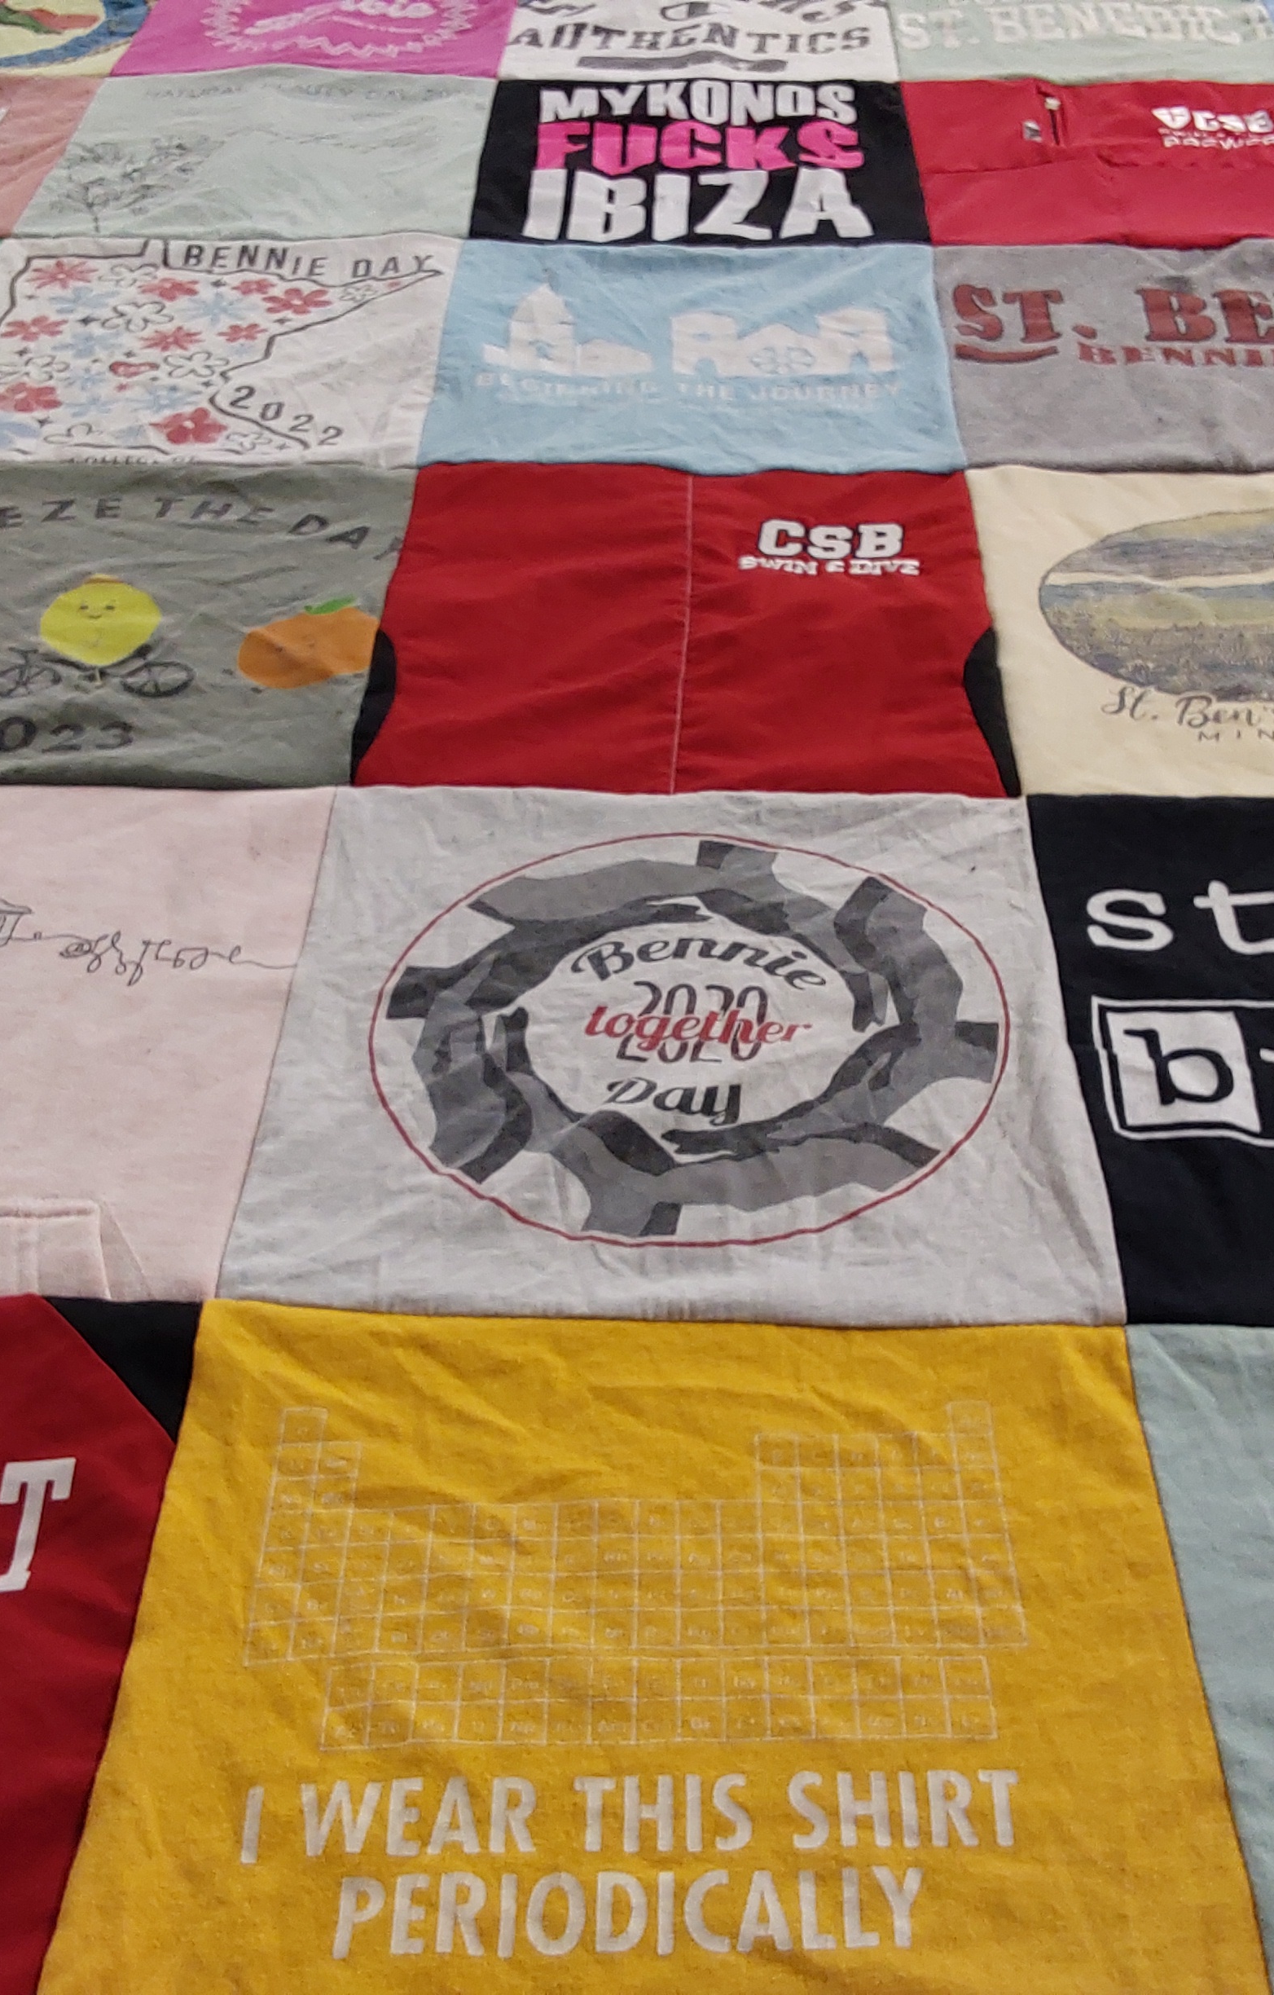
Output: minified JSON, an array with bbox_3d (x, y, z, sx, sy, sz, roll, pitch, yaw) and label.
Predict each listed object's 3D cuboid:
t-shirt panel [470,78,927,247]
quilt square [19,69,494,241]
[{"bbox_3d":[0.048,-0.653,1.669,0.338,0.020,0.351,1,41,2],"label":"t-shirt panel"},{"bbox_3d":[-0.285,-0.660,1.681,0.335,0.020,0.354,1,41,2],"label":"quilt square"}]

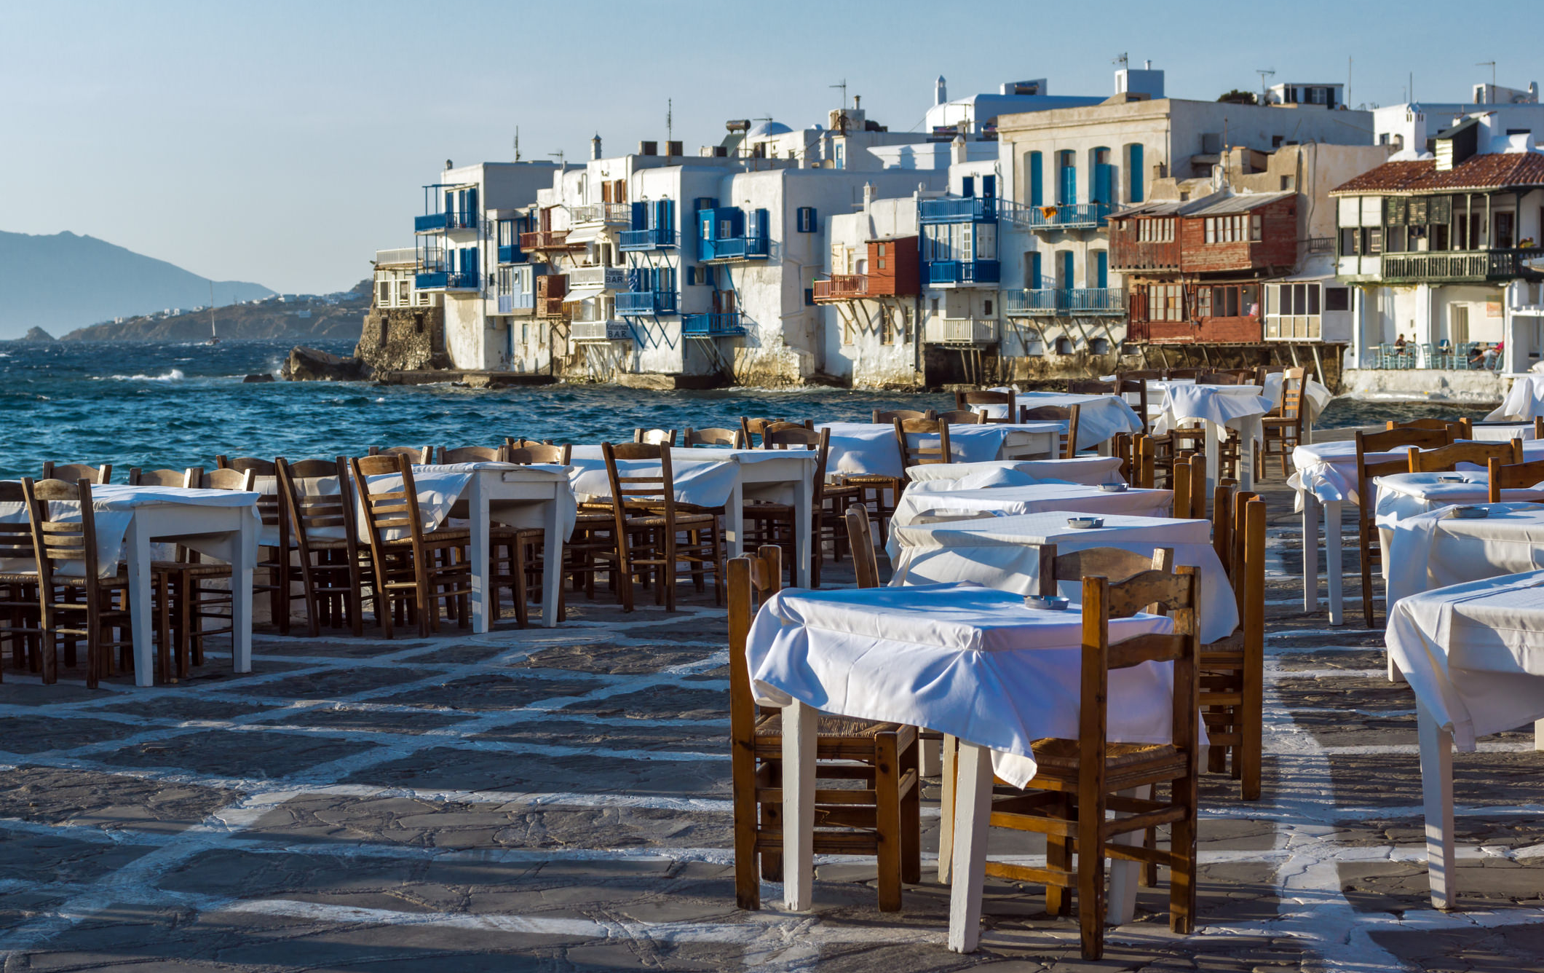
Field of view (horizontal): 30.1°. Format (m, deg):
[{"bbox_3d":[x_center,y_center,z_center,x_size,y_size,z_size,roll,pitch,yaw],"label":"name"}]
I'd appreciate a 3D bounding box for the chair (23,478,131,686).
[{"bbox_3d":[-2.765,0.387,11.886,0.420,0.840,0.470,2,4,38],"label":"chair"}]

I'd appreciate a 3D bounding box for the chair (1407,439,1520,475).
[{"bbox_3d":[2.798,0.276,11.359,0.450,0.880,0.440,0,3,-6],"label":"chair"}]

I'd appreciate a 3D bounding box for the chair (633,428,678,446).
[{"bbox_3d":[-0.800,0.110,16.400,0.450,0.860,0.420,-2,4,-37],"label":"chair"}]

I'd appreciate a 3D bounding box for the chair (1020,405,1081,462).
[{"bbox_3d":[1.600,-0.058,17.410,0.420,0.865,0.450,2,3,33],"label":"chair"}]

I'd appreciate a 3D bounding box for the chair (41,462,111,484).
[{"bbox_3d":[-3.280,0.337,12.974,0.420,0.865,0.450,2,4,35],"label":"chair"}]

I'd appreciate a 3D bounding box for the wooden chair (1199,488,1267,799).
[{"bbox_3d":[1.257,0.478,8.776,0.440,0.880,0.440,0,3,3],"label":"wooden chair"}]

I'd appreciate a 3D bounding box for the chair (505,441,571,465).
[{"bbox_3d":[-1.250,0.231,13.870,0.420,0.860,0.450,2,4,33],"label":"chair"}]

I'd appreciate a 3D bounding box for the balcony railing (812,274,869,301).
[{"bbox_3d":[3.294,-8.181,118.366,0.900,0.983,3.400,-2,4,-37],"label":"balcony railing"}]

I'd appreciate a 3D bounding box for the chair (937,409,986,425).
[{"bbox_3d":[1.012,-0.033,17.301,0.420,0.840,0.460,2,4,33],"label":"chair"}]

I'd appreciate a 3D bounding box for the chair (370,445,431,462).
[{"bbox_3d":[-1.943,0.226,13.850,0.420,0.840,0.460,2,4,33],"label":"chair"}]

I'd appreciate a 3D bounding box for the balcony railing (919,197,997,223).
[{"bbox_3d":[7.344,-10.979,114.326,1.200,0.925,3.450,-2,4,-37],"label":"balcony railing"}]

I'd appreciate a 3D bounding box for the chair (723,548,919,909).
[{"bbox_3d":[0.142,0.602,7.310,0.440,0.875,0.420,0,3,8],"label":"chair"}]

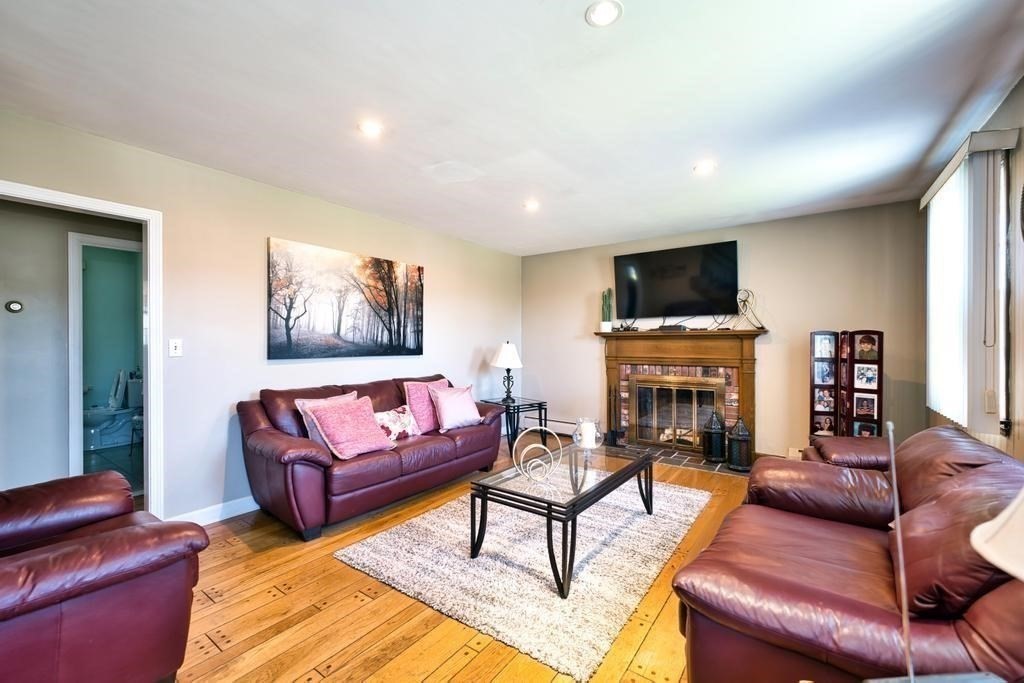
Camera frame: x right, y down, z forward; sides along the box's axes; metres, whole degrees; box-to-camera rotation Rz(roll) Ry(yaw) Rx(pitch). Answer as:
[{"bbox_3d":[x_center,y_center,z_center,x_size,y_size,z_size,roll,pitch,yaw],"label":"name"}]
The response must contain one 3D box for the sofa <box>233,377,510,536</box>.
[{"bbox_3d":[-0.999,0.808,3.399,0.820,0.920,2.070,0,0,37],"label":"sofa"}]

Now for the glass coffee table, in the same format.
[{"bbox_3d":[0.399,1.024,2.584,0.615,0.450,1.230,0,0,37],"label":"glass coffee table"}]

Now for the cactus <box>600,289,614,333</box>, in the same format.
[{"bbox_3d":[1.141,-0.372,4.783,0.135,0.530,0.125,0,0,37],"label":"cactus"}]

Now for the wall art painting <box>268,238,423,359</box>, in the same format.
[{"bbox_3d":[-1.399,-0.323,3.612,0.040,0.925,1.505,0,0,37],"label":"wall art painting"}]

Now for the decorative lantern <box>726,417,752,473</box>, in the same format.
[{"bbox_3d":[2.216,1.002,3.874,0.200,0.506,0.200,0,0,37],"label":"decorative lantern"}]

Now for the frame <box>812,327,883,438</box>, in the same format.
[{"bbox_3d":[2.787,0.580,3.321,0.460,1.330,0.310,0,0,37],"label":"frame"}]

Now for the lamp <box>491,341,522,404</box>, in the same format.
[{"bbox_3d":[-0.049,0.368,4.672,0.350,0.690,0.350,0,0,0],"label":"lamp"}]

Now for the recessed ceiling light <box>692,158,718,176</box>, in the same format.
[{"bbox_3d":[1.358,-1.210,2.796,0.155,0.035,0.155,0,0,37],"label":"recessed ceiling light"}]

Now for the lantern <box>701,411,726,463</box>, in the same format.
[{"bbox_3d":[2.111,0.996,4.146,0.200,0.522,0.200,0,0,37],"label":"lantern"}]

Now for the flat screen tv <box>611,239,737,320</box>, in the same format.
[{"bbox_3d":[1.778,-0.644,4.425,1.290,0.750,0.050,0,7,37],"label":"flat screen tv"}]

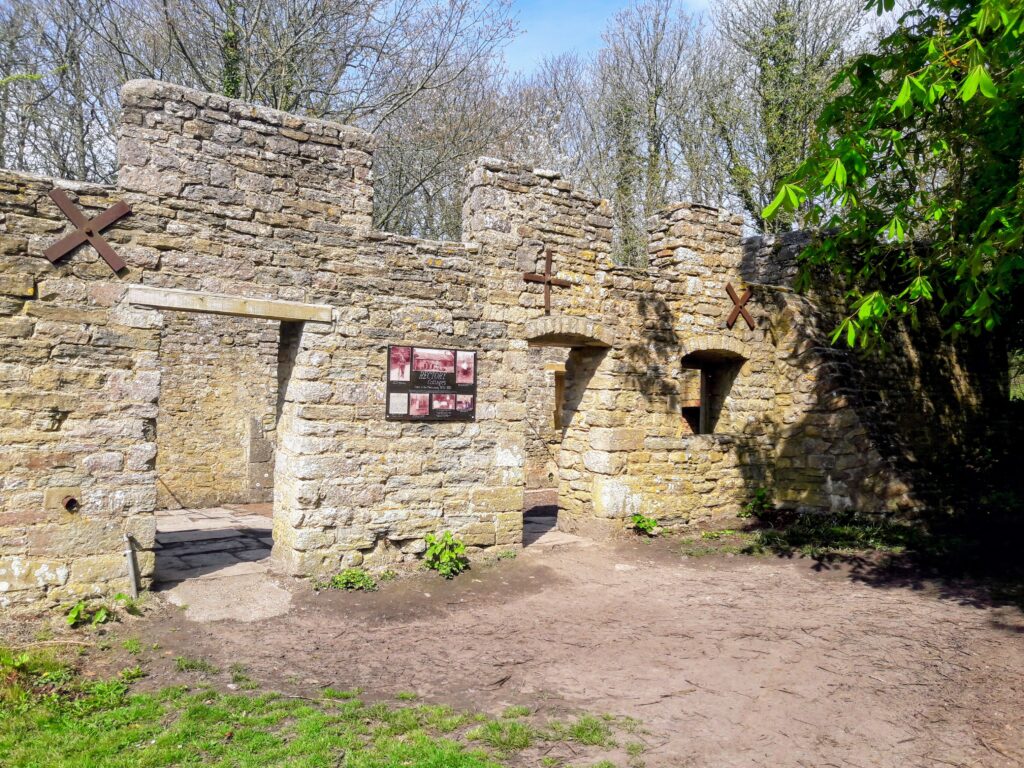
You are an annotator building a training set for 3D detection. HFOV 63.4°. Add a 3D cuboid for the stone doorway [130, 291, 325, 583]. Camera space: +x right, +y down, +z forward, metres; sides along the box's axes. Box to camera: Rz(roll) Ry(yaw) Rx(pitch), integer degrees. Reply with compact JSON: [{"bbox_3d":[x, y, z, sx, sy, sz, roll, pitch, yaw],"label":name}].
[{"bbox_3d":[-2.385,0.438,6.821,1.645,2.281,0.510,2,-2,-40],"label":"stone doorway"}]

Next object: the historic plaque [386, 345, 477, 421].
[{"bbox_3d":[-0.752,0.006,7.870,1.022,0.697,0.030,2,-2,-40],"label":"historic plaque"}]

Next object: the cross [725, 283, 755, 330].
[{"bbox_3d":[2.943,-0.990,10.723,0.610,0.580,0.070,2,-2,-40],"label":"cross"}]

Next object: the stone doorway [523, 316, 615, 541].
[{"bbox_3d":[0.452,0.475,9.270,1.326,2.366,0.550,2,-2,-40],"label":"stone doorway"}]

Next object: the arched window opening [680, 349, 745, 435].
[{"bbox_3d":[2.450,0.098,10.772,1.340,1.090,0.450,2,-2,-40],"label":"arched window opening"}]

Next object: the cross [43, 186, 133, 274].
[{"bbox_3d":[-3.026,-1.090,5.907,0.550,0.544,0.070,2,-2,-40],"label":"cross"}]

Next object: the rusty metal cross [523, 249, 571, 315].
[{"bbox_3d":[0.364,-1.072,8.786,0.682,0.696,0.070,2,-2,-40],"label":"rusty metal cross"}]

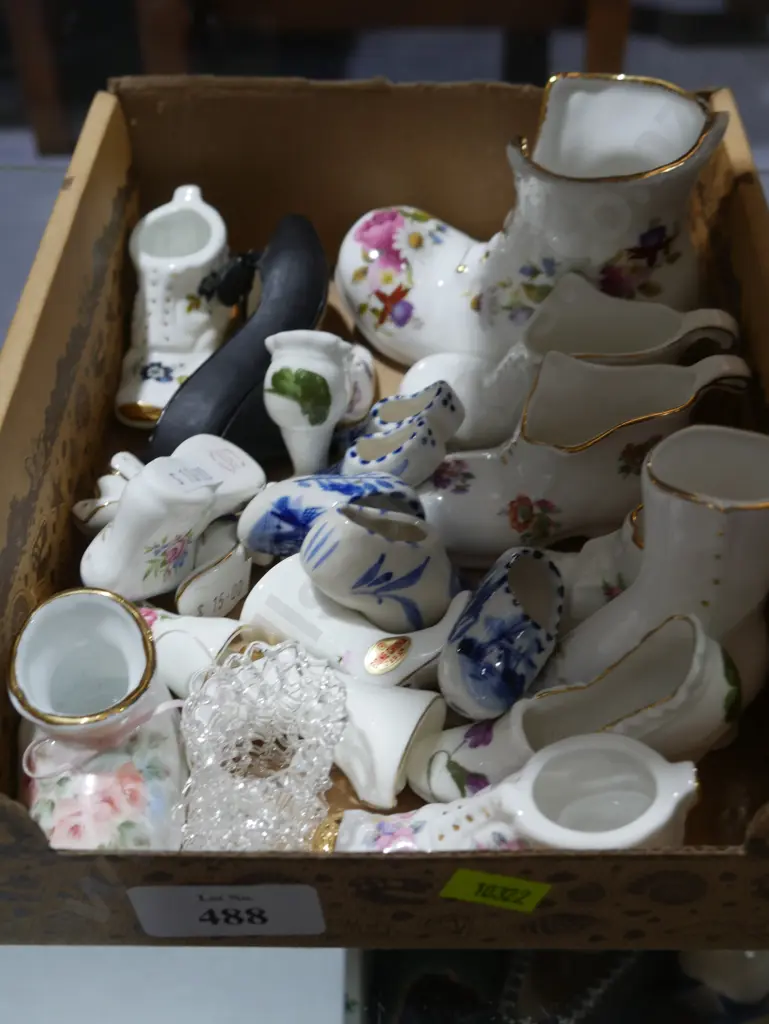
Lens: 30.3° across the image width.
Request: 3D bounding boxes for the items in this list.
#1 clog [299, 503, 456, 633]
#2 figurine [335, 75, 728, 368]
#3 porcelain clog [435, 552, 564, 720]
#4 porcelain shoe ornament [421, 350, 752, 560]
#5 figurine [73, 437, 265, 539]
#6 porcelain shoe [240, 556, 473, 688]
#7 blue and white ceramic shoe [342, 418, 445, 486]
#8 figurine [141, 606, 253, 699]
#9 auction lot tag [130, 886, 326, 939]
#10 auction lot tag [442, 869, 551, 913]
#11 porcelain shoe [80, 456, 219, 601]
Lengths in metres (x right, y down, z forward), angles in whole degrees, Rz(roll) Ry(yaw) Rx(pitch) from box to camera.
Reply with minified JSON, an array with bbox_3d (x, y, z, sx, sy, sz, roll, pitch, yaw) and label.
[{"bbox_3d":[-0.002,0.018,0.470,0.056,0.031,0.027,14,33,15],"label":"clog"},{"bbox_3d":[0.062,-0.118,0.604,0.154,0.112,0.082,4,42,4],"label":"figurine"},{"bbox_3d":[0.038,0.041,0.469,0.030,0.031,0.064,25,49,-2],"label":"porcelain clog"},{"bbox_3d":[0.076,-0.022,0.533,0.123,0.061,0.048,-8,42,-10],"label":"porcelain shoe ornament"},{"bbox_3d":[-0.090,-0.010,0.597,0.074,0.042,0.036,10,31,17],"label":"figurine"},{"bbox_3d":[-0.011,0.042,0.547,0.084,0.038,0.050,0,82,0],"label":"porcelain shoe"},{"bbox_3d":[0.004,-0.024,0.613,0.049,0.029,0.026,-26,54,-12],"label":"blue and white ceramic shoe"},{"bbox_3d":[-0.074,0.054,0.543,0.050,0.037,0.040,1,42,10],"label":"figurine"},{"bbox_3d":[-0.044,0.114,0.404,0.053,0.025,0.001,-1,41,1],"label":"auction lot tag"},{"bbox_3d":[0.031,0.106,0.397,0.028,0.015,0.001,13,40,-11],"label":"auction lot tag"},{"bbox_3d":[-0.096,0.006,0.578,0.048,0.058,0.036,22,18,-9],"label":"porcelain shoe"}]

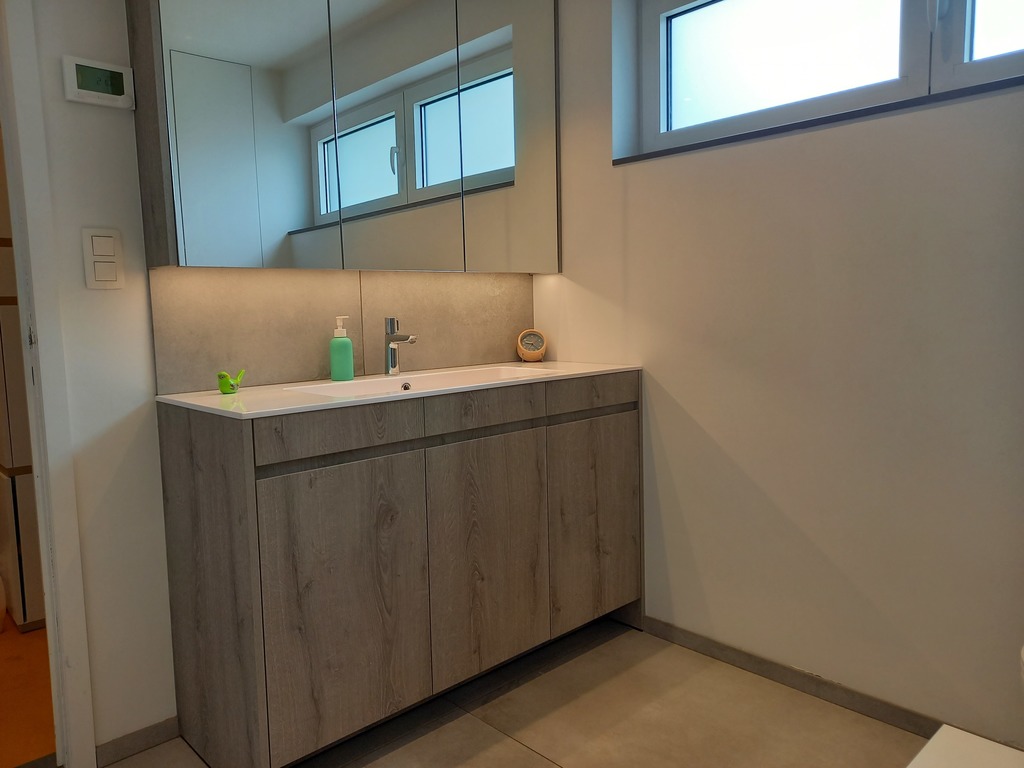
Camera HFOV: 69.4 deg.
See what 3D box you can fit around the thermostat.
[{"bbox_3d":[-0.974,-0.709,1.748,0.143,0.094,0.028,-7,8,-43],"label":"thermostat"}]

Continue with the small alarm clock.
[{"bbox_3d":[0.076,-0.138,2.724,0.109,0.116,0.100,-1,6,2],"label":"small alarm clock"}]

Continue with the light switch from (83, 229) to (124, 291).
[{"bbox_3d":[-0.985,-0.301,1.783,0.084,0.144,0.011,-7,8,-43],"label":"light switch"}]

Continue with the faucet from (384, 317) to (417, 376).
[{"bbox_3d":[-0.342,-0.113,2.264,0.046,0.180,0.143,-7,8,-43],"label":"faucet"}]

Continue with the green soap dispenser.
[{"bbox_3d":[-0.505,-0.106,2.185,0.067,0.190,0.067,-1,6,0],"label":"green soap dispenser"}]

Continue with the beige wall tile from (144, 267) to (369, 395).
[{"bbox_3d":[-0.688,-0.157,2.080,0.613,0.322,0.010,-7,8,-43],"label":"beige wall tile"}]

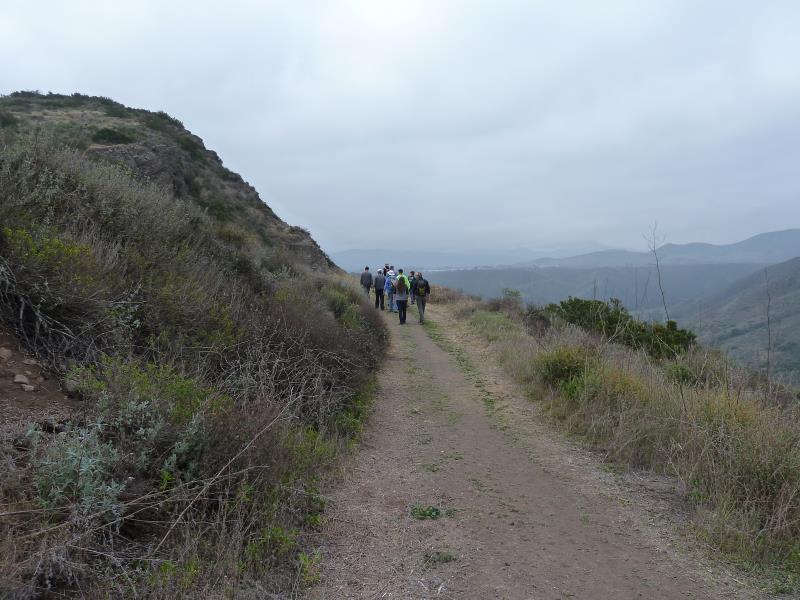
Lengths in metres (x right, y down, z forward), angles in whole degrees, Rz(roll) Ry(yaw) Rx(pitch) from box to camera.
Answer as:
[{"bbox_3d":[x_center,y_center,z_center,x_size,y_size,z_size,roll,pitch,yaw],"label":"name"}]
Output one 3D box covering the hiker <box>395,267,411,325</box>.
[{"bbox_3d":[0.077,-0.092,17.800,0.520,1.700,0.420,0,3,0],"label":"hiker"}]

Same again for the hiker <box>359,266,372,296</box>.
[{"bbox_3d":[-1.325,-0.450,23.200,0.520,1.750,0.420,0,3,-3],"label":"hiker"}]

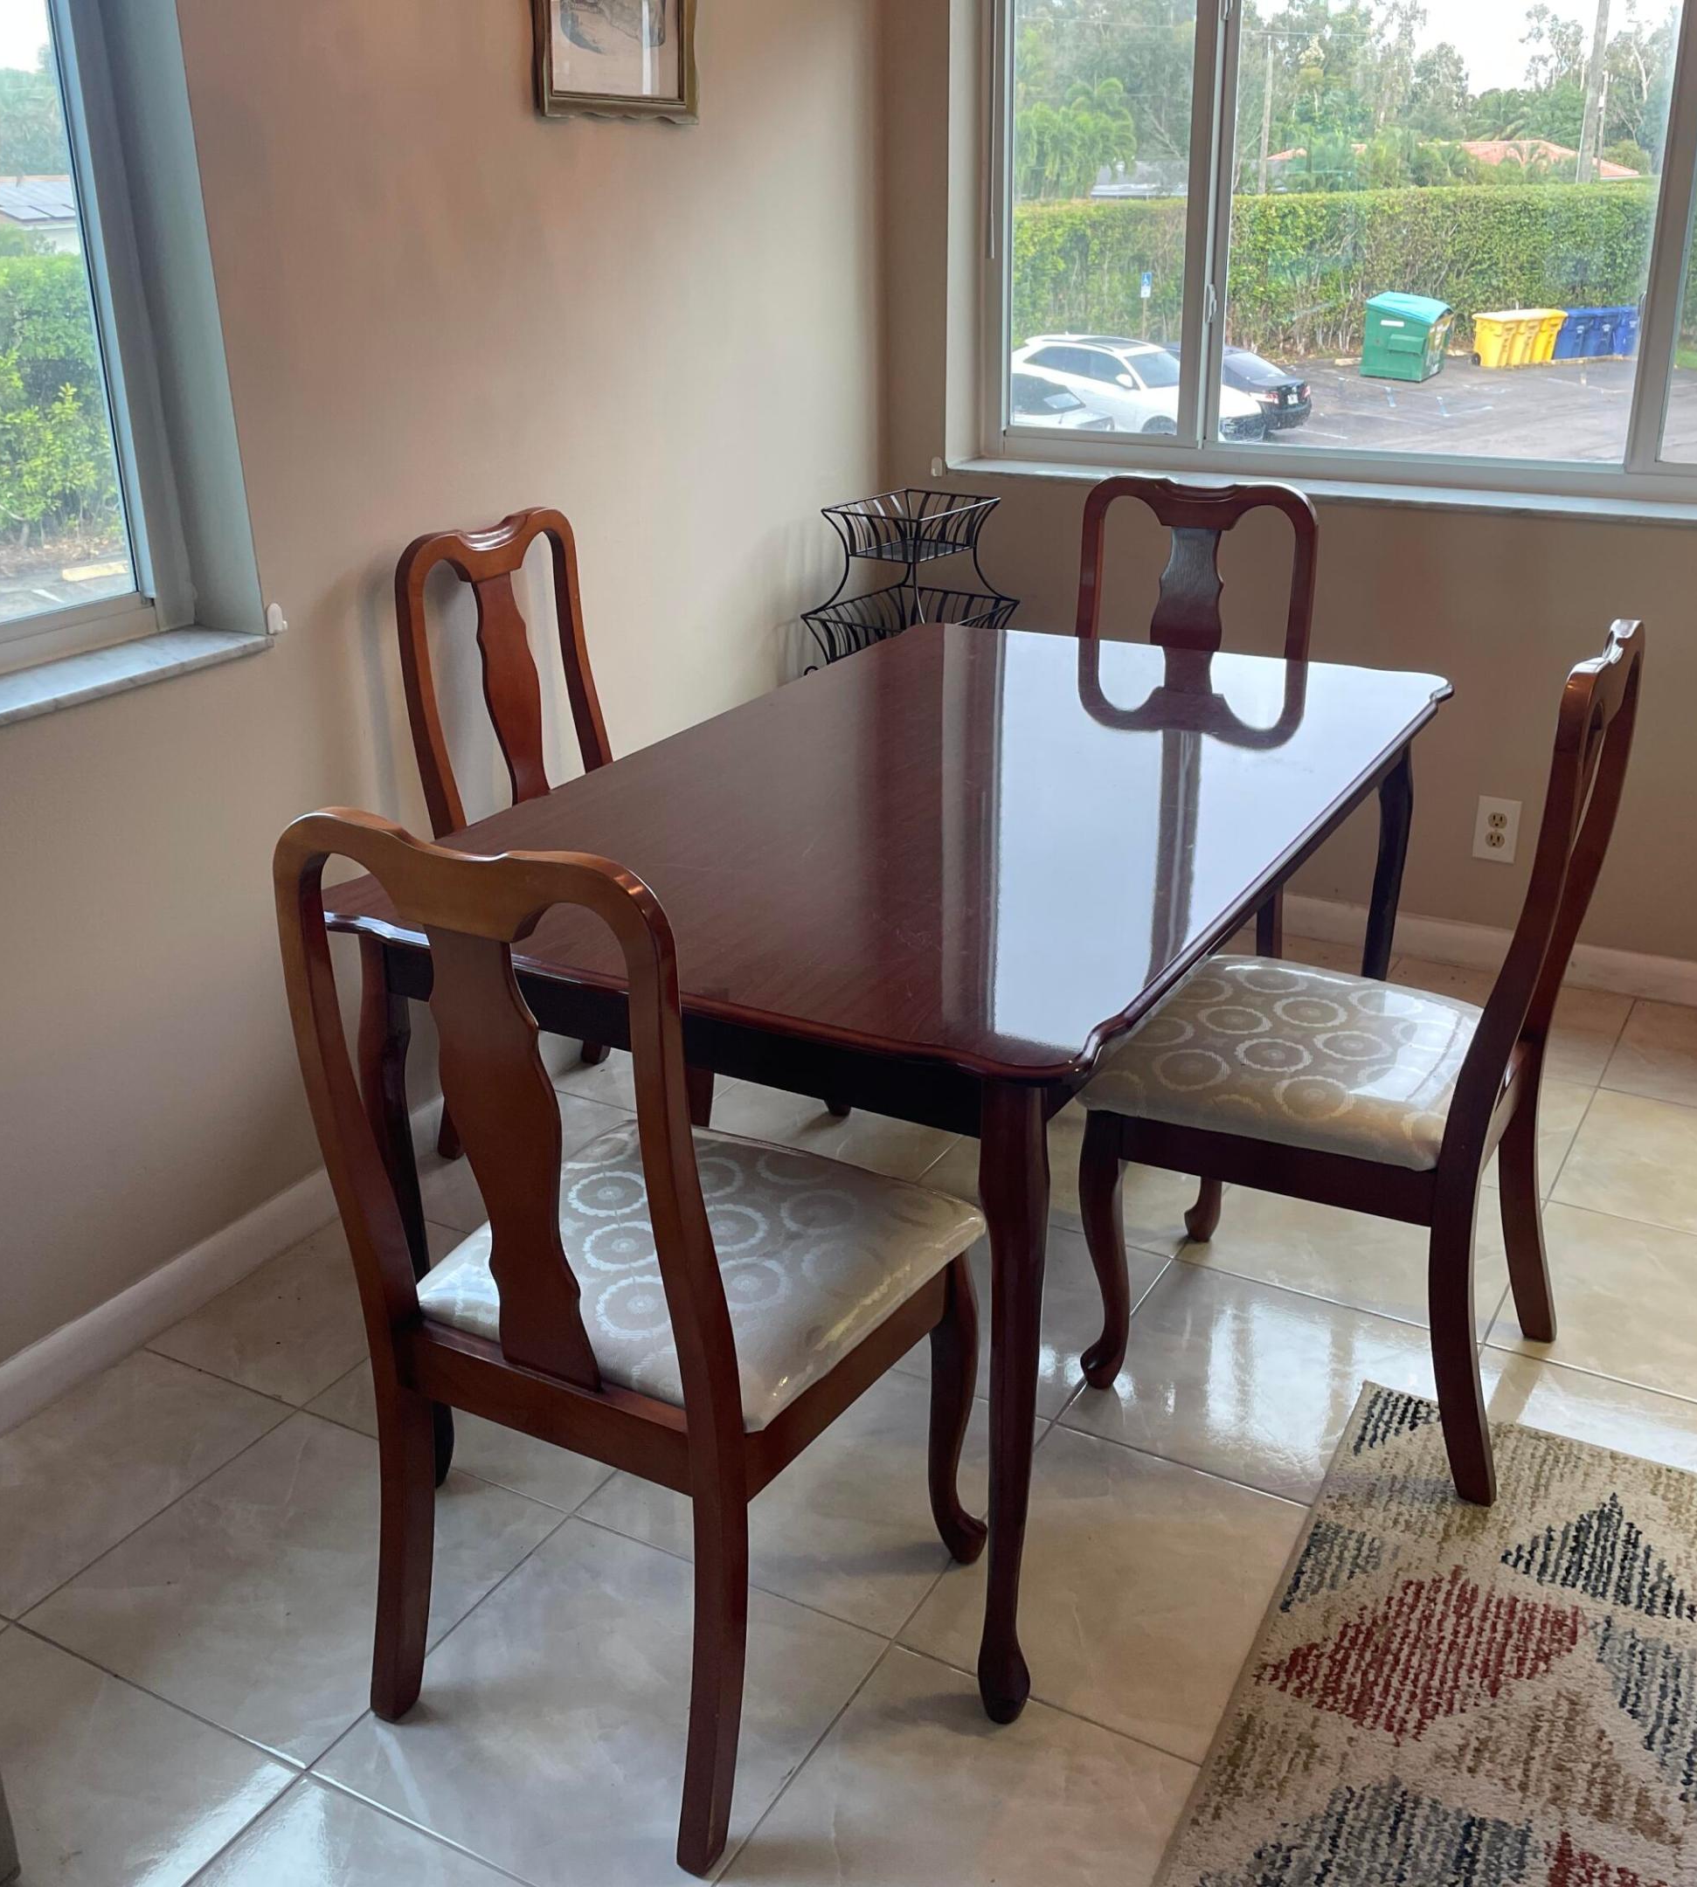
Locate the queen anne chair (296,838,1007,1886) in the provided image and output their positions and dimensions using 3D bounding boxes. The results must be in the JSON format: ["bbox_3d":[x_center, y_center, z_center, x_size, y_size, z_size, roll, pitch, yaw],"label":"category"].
[{"bbox_3d":[-0.173,0.279,1.866,0.452,0.987,0.542,12,25,27],"label":"queen anne chair"}]

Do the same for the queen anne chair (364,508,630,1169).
[{"bbox_3d":[-0.323,-0.139,2.880,0.542,0.987,0.452,12,25,27],"label":"queen anne chair"}]

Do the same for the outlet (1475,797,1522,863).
[{"bbox_3d":[1.221,-0.213,3.556,0.077,0.122,0.006,12,25,27],"label":"outlet"}]

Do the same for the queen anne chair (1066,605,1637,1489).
[{"bbox_3d":[0.606,0.092,2.297,0.542,0.987,0.452,12,25,27],"label":"queen anne chair"}]

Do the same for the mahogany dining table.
[{"bbox_3d":[0.150,0.136,2.500,0.890,0.759,1.475,12,25,27],"label":"mahogany dining table"}]

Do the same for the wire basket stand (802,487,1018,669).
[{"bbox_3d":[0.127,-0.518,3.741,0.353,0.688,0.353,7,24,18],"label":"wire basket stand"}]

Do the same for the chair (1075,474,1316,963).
[{"bbox_3d":[0.444,-0.198,3.002,0.452,0.987,0.542,10,25,25],"label":"chair"}]

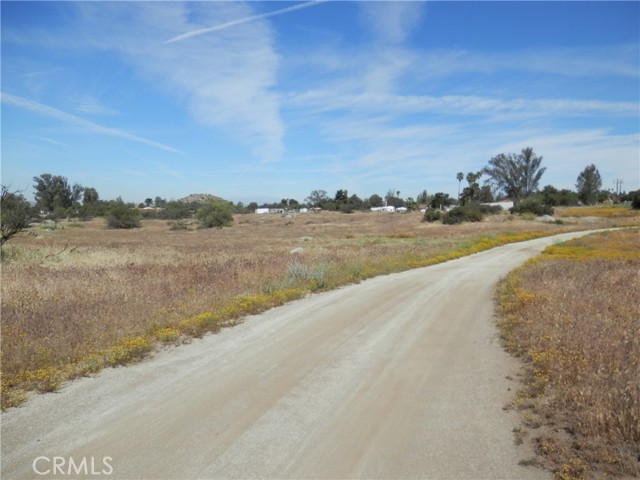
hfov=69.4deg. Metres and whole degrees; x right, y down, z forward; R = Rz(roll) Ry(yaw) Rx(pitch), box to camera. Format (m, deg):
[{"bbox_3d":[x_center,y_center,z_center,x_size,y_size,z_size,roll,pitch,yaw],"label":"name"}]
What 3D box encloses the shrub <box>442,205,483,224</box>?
[{"bbox_3d":[13.257,-2.372,43.000,3.721,1.861,3.000,0,4,0],"label":"shrub"}]

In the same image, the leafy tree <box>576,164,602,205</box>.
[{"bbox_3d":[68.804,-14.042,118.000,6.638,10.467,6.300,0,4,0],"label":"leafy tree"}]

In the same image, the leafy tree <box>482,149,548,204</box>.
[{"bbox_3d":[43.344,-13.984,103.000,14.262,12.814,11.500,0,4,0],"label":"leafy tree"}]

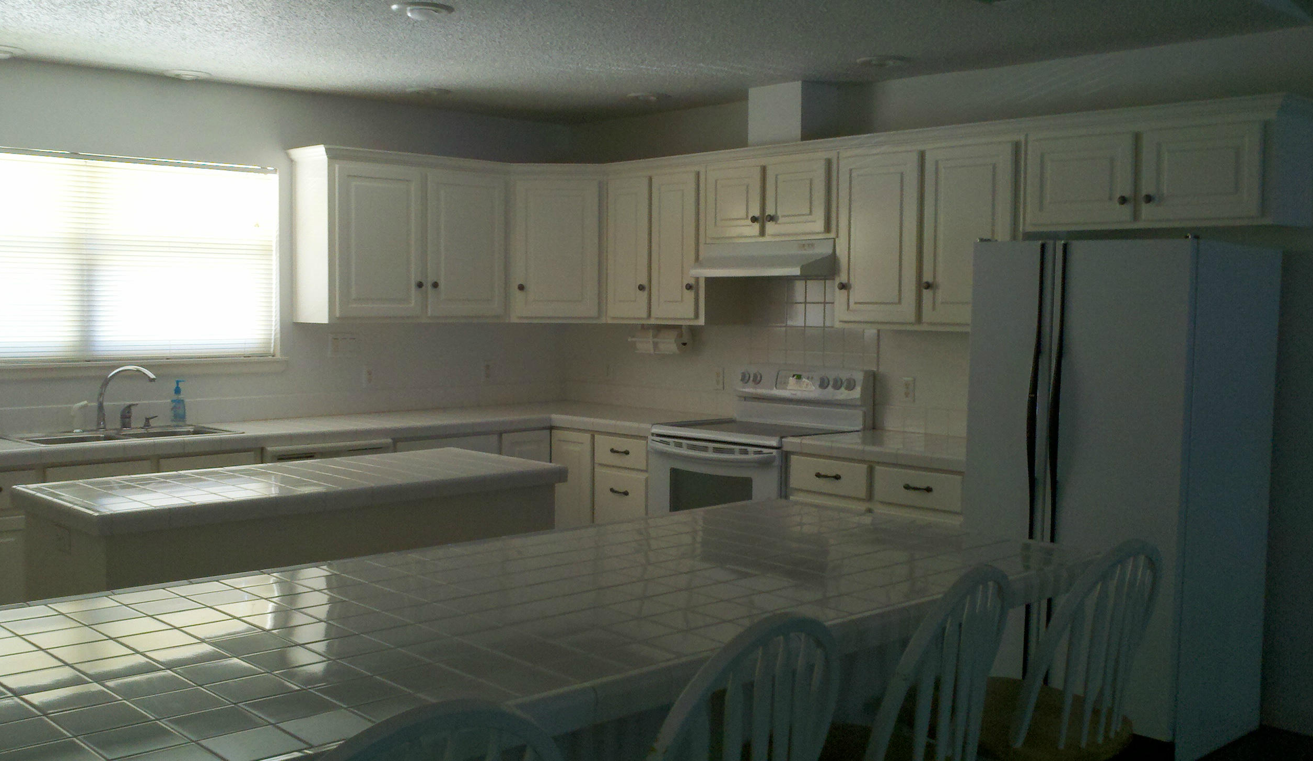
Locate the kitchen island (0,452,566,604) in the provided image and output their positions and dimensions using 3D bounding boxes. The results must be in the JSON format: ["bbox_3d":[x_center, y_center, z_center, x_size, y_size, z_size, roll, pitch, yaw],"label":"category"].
[{"bbox_3d":[-1.142,0.757,3.564,1.540,0.890,0.670,-3,5,-44],"label":"kitchen island"}]

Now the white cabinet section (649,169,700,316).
[{"bbox_3d":[0.202,-0.674,5.516,0.334,0.730,0.315,4,5,45],"label":"white cabinet section"}]

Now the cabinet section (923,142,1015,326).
[{"bbox_3d":[1.346,-0.580,4.387,0.396,0.705,0.315,4,5,45],"label":"cabinet section"}]

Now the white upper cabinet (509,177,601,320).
[{"bbox_3d":[-0.524,-0.687,5.813,0.463,0.720,0.309,1,4,1],"label":"white upper cabinet"}]

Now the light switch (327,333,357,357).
[{"bbox_3d":[-1.575,-0.175,5.397,0.160,0.115,0.016,-3,5,-39],"label":"light switch"}]

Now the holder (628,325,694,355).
[{"bbox_3d":[0.017,-0.212,5.610,0.140,0.140,0.310,-3,5,-44],"label":"holder"}]

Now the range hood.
[{"bbox_3d":[0.578,-0.566,5.054,0.463,0.167,0.739,-3,5,-44],"label":"range hood"}]

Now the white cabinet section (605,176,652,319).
[{"bbox_3d":[-0.040,-0.695,5.755,0.325,0.732,0.315,4,5,45],"label":"white cabinet section"}]

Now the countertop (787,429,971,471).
[{"bbox_3d":[1.100,0.293,4.554,0.625,0.065,0.830,-3,5,-44],"label":"countertop"}]

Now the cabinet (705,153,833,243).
[{"bbox_3d":[0.636,-0.836,5.080,0.321,0.368,0.739,-3,5,-44],"label":"cabinet"}]

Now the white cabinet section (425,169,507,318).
[{"bbox_3d":[-1.088,-0.706,5.677,0.315,0.740,0.498,4,5,45],"label":"white cabinet section"}]

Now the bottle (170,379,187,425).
[{"bbox_3d":[-2.195,0.095,4.944,0.062,0.209,0.048,-3,5,-44],"label":"bottle"}]

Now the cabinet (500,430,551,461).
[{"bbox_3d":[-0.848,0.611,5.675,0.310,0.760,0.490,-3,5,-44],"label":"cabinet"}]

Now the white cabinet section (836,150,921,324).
[{"bbox_3d":[1.046,-0.608,4.683,0.410,0.719,0.315,4,5,45],"label":"white cabinet section"}]

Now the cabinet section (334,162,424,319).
[{"bbox_3d":[-1.446,-0.671,5.317,0.315,0.717,0.482,4,5,45],"label":"cabinet section"}]

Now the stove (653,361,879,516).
[{"bbox_3d":[0.478,0.527,5.058,0.670,1.170,0.750,-3,5,-44],"label":"stove"}]

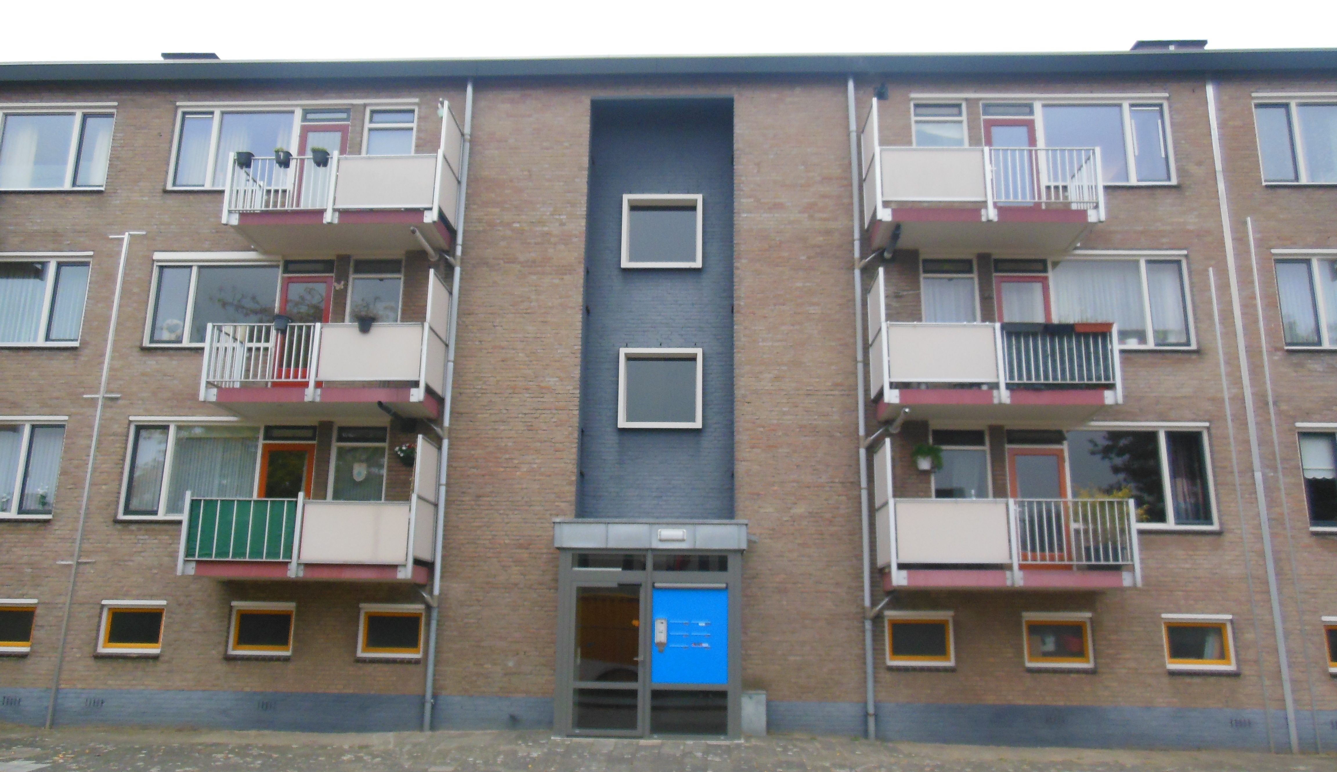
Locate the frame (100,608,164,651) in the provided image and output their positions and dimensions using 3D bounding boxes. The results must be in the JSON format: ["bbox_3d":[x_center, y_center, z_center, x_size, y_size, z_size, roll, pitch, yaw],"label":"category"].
[{"bbox_3d":[-7.859,3.580,14.213,0.909,0.608,0.100,0,-13,2],"label":"frame"}]

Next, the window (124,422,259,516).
[{"bbox_3d":[-7.193,1.297,14.627,2.045,1.484,0.120,0,-13,2],"label":"window"}]

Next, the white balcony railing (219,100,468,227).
[{"bbox_3d":[-4.884,-3.197,14.830,3.173,1.991,1.079,1,-13,1],"label":"white balcony railing"}]

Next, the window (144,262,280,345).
[{"bbox_3d":[-7.148,-1.304,15.243,2.066,1.448,0.120,0,-13,2],"label":"window"}]

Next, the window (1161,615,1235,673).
[{"bbox_3d":[7.491,3.662,13.659,0.969,0.698,0.120,1,-13,1],"label":"window"}]

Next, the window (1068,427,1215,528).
[{"bbox_3d":[6.880,1.356,14.070,2.042,1.484,0.120,0,-13,2],"label":"window"}]

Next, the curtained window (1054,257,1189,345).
[{"bbox_3d":[6.898,-1.269,14.694,2.049,1.498,0.120,0,-13,2],"label":"curtained window"}]

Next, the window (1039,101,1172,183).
[{"bbox_3d":[6.944,-3.832,15.301,2.028,1.441,0.120,0,-13,2],"label":"window"}]

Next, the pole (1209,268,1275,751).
[{"bbox_3d":[8.311,1.598,14.028,0.054,6.991,0.054,1,-13,1],"label":"pole"}]

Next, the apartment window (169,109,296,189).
[{"bbox_3d":[-7.118,-3.877,15.854,2.056,1.441,0.120,0,-13,2],"label":"apartment window"}]

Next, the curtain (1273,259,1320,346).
[{"bbox_3d":[9.720,-1.297,14.911,0.550,1.371,0.100,1,-13,1],"label":"curtain"}]

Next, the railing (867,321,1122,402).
[{"bbox_3d":[4.628,-0.208,13.960,3.235,1.172,1.079,1,-13,1],"label":"railing"}]

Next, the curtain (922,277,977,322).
[{"bbox_3d":[4.368,-1.235,14.970,0.830,0.929,0.100,0,-13,2],"label":"curtain"}]

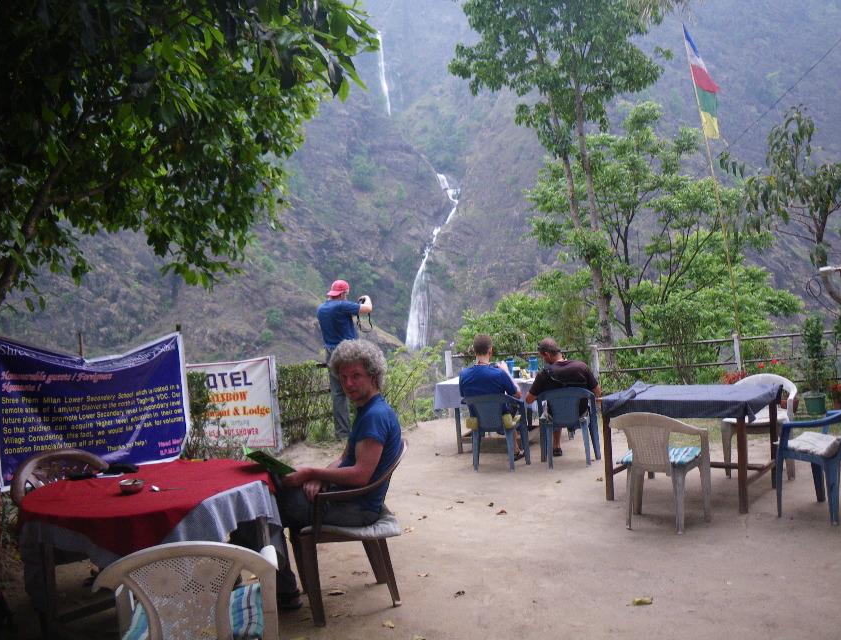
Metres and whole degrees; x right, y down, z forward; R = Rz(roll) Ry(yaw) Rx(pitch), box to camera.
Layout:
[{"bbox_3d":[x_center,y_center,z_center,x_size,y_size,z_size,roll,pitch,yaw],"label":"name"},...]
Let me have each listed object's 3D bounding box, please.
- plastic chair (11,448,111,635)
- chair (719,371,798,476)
[{"bbox_3d":[-1.839,1.144,3.733,0.600,0.820,0.580,-5,-3,35],"label":"plastic chair"},{"bbox_3d":[2.951,0.908,5.969,0.570,0.824,0.550,-5,-3,37],"label":"chair"}]

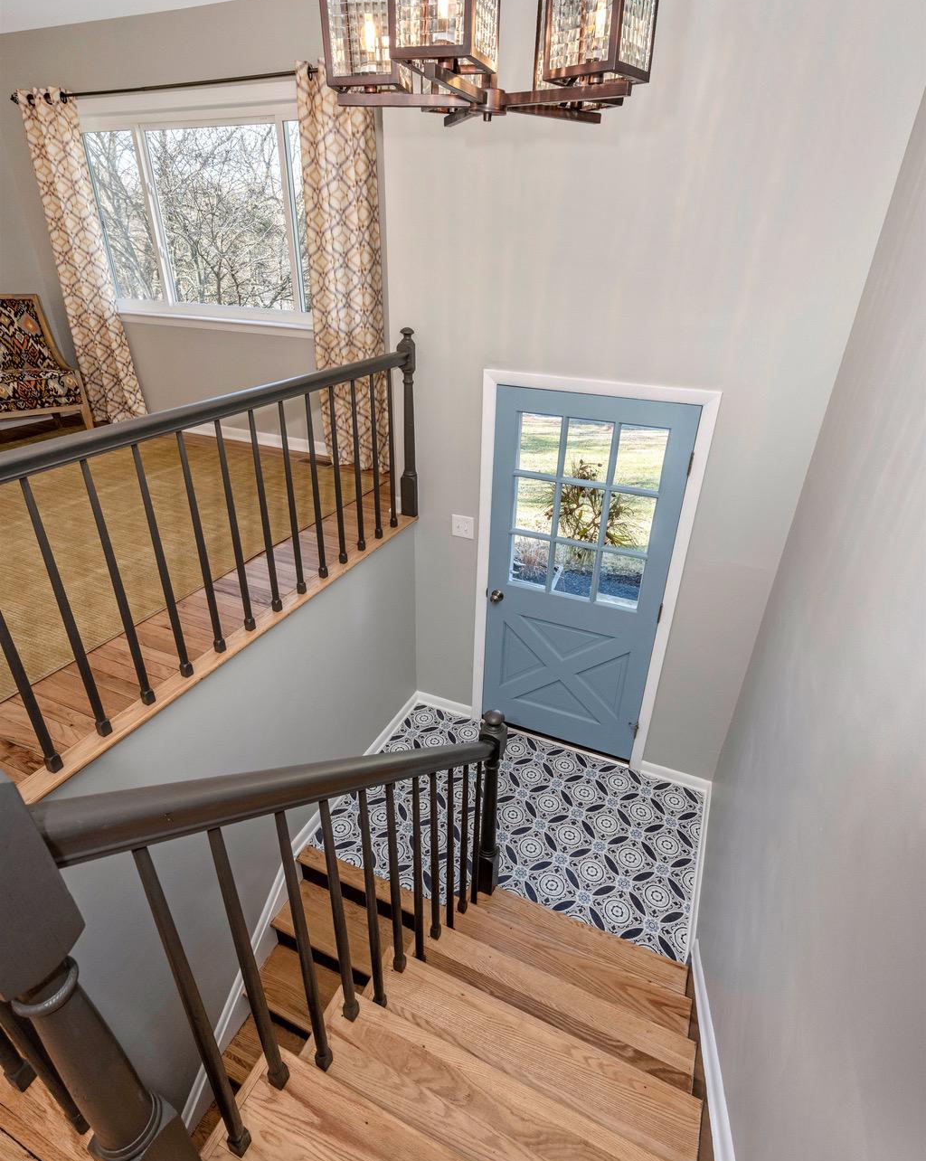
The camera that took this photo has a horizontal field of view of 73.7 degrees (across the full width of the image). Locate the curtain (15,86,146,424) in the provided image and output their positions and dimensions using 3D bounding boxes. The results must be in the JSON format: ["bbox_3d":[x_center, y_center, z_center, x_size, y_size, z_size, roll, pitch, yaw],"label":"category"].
[{"bbox_3d":[-2.679,-2.169,4.394,0.590,2.120,0.120,13,31,20],"label":"curtain"}]

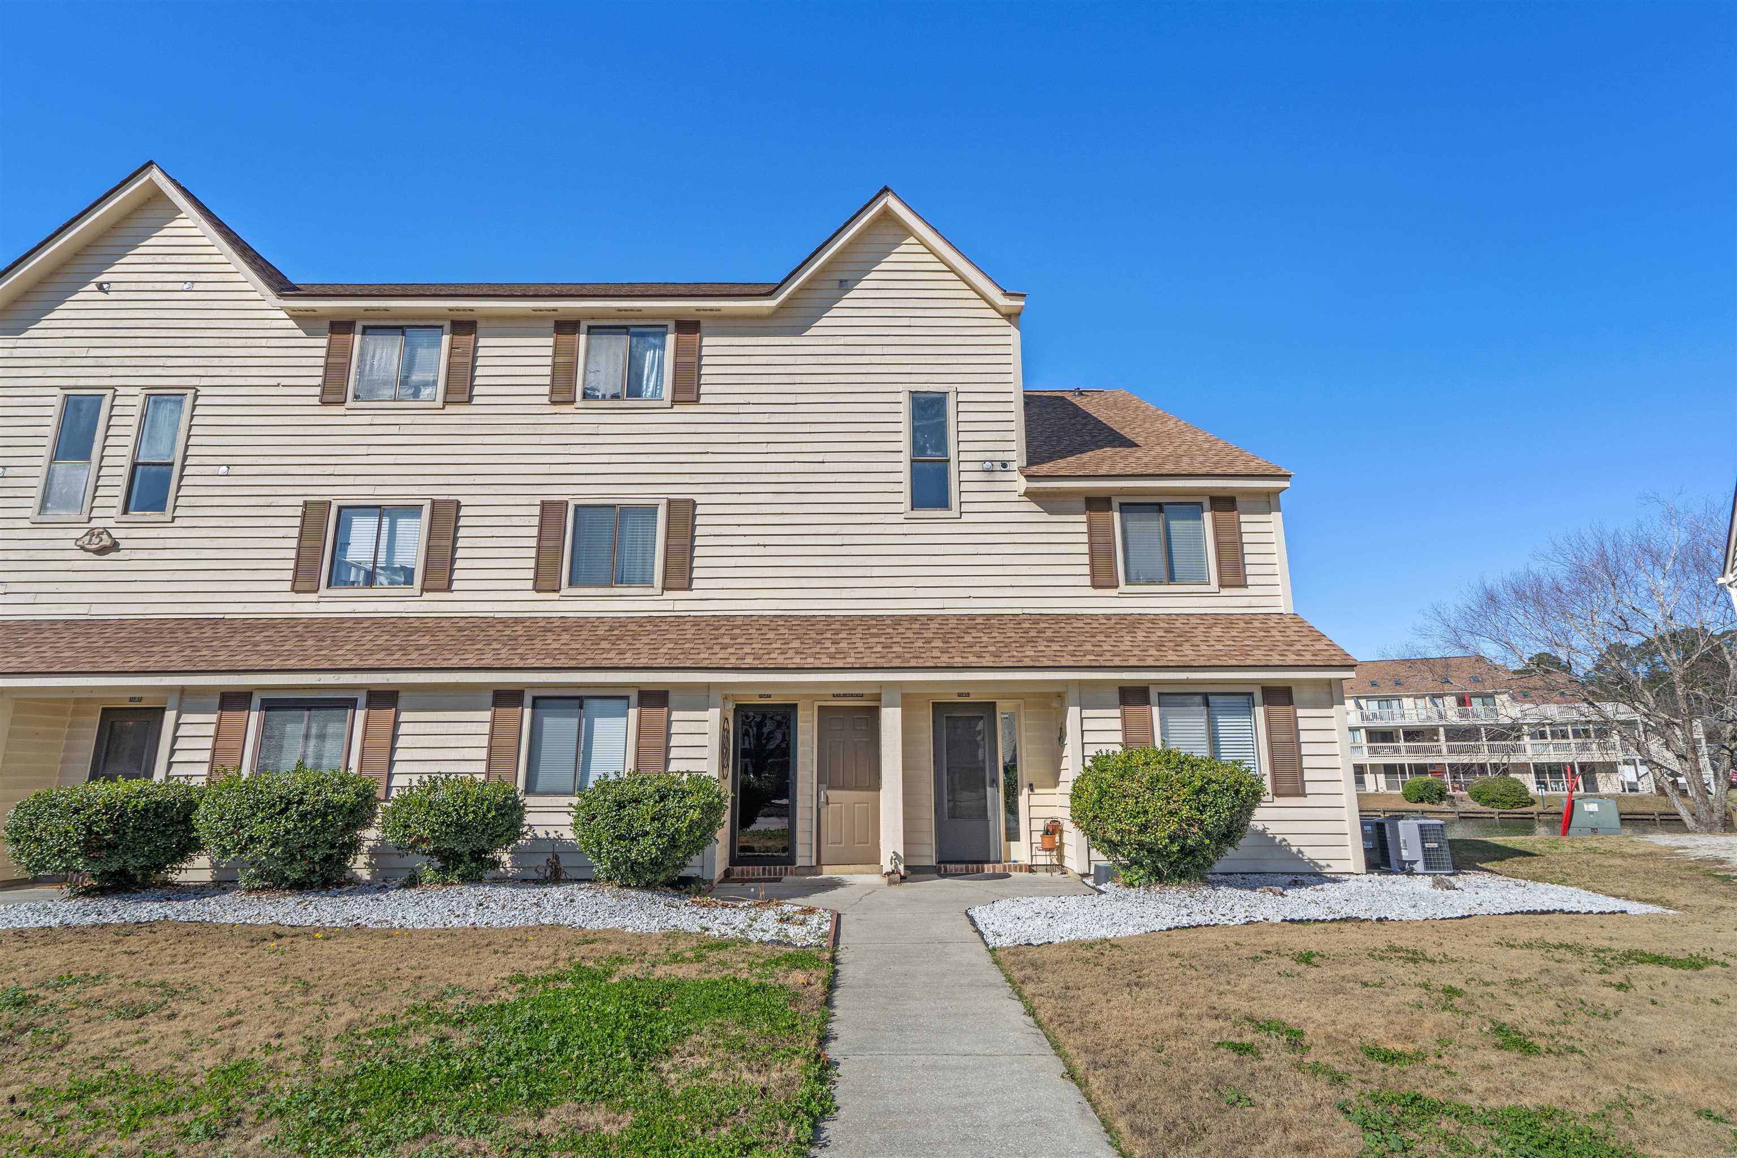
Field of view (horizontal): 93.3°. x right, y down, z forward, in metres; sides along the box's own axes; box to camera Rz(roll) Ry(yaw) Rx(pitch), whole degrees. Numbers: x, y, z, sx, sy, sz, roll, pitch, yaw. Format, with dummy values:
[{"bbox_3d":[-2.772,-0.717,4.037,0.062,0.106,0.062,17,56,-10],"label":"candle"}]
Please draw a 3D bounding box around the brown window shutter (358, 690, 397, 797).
[{"bbox_3d":[-6.061,2.045,10.099,0.380,1.320,0.040,0,-13,-1],"label":"brown window shutter"}]

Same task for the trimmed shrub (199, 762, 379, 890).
[{"bbox_3d":[-6.373,2.732,9.022,1.780,1.360,1.600,0,-13,-1],"label":"trimmed shrub"}]

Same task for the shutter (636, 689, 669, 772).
[{"bbox_3d":[-2.646,2.004,10.003,0.375,1.300,0.040,0,-13,-1],"label":"shutter"}]

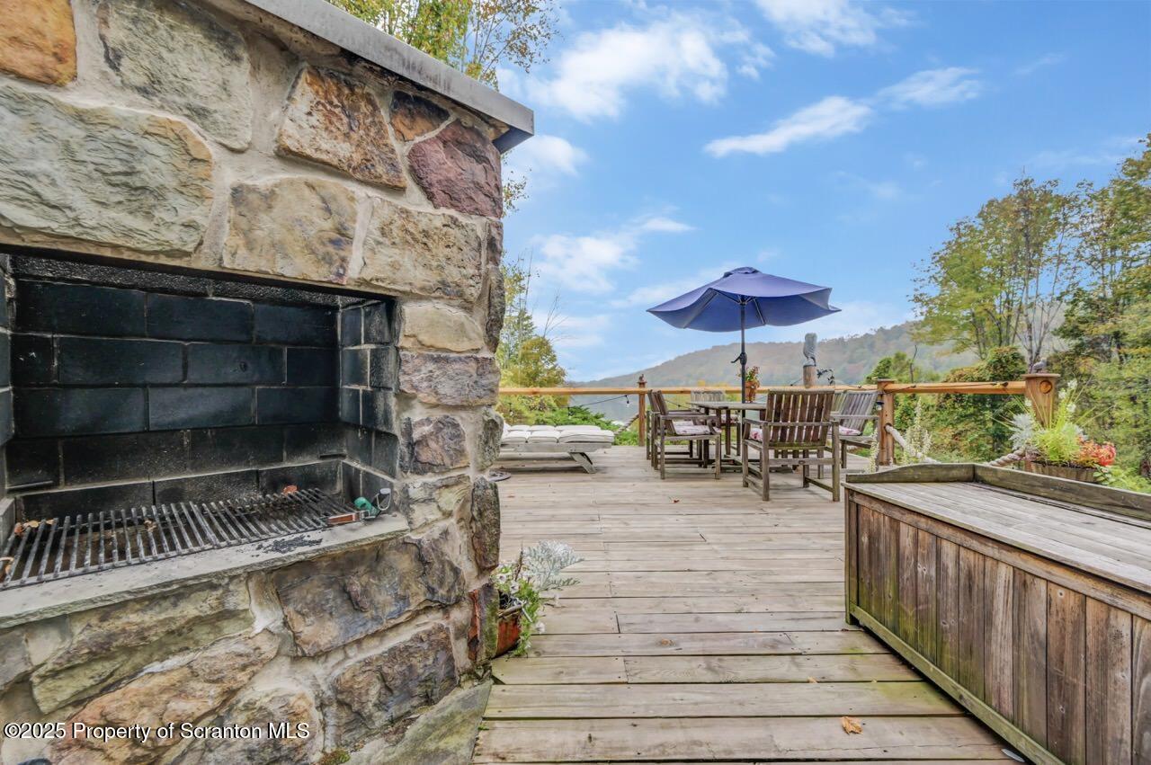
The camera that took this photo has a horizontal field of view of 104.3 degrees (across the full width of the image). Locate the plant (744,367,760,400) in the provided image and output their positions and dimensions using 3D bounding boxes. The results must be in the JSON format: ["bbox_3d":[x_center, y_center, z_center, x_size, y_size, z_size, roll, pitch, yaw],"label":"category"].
[{"bbox_3d":[2.190,0.020,5.580,0.250,0.450,0.250,0,-1,0],"label":"plant"}]

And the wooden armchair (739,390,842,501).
[{"bbox_3d":[1.850,0.508,3.880,0.630,0.910,0.660,0,-1,2],"label":"wooden armchair"}]

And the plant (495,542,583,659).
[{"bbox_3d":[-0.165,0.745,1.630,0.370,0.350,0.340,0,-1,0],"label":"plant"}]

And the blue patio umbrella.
[{"bbox_3d":[2.030,-0.200,5.400,2.450,2.400,2.500,0,-1,0],"label":"blue patio umbrella"}]

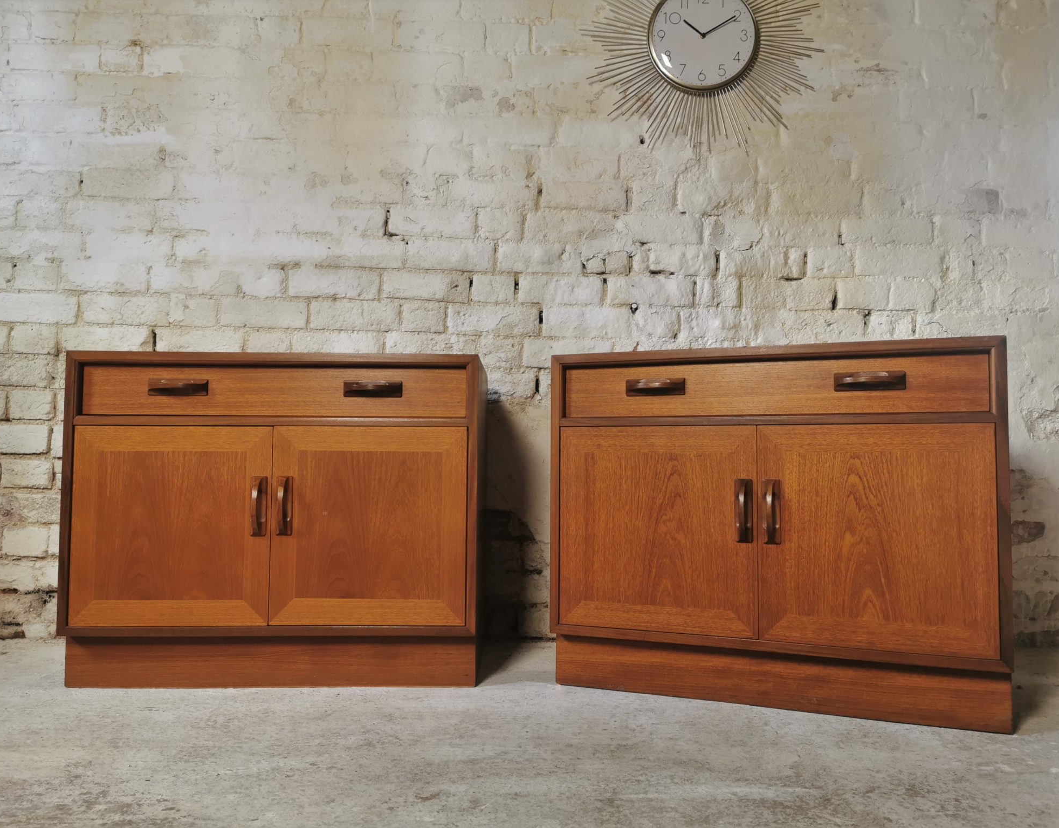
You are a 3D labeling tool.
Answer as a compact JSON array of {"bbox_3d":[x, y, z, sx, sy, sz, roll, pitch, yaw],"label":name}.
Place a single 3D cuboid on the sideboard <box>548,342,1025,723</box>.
[{"bbox_3d":[0.507,0.219,1.788,0.810,0.662,0.470,-1,-3,23],"label":"sideboard"}]

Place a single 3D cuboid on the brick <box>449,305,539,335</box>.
[{"bbox_3d":[-0.094,-0.245,2.309,0.234,0.075,0.105,1,-3,0],"label":"brick"}]

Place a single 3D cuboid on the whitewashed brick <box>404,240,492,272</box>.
[{"bbox_3d":[-0.206,-0.406,2.277,0.223,0.077,0.100,0,-3,1],"label":"whitewashed brick"}]

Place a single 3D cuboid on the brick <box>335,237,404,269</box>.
[{"bbox_3d":[-0.408,-0.408,2.257,0.176,0.079,0.110,1,-4,-2],"label":"brick"}]

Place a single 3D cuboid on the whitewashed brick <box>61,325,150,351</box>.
[{"bbox_3d":[-1.095,-0.189,2.275,0.228,0.073,0.100,0,-3,1],"label":"whitewashed brick"}]

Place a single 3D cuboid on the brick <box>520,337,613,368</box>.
[{"bbox_3d":[0.097,-0.158,2.304,0.231,0.077,0.105,1,-3,0],"label":"brick"}]

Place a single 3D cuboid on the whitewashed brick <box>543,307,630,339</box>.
[{"bbox_3d":[0.148,-0.231,2.267,0.232,0.081,0.110,1,-4,-2],"label":"whitewashed brick"}]

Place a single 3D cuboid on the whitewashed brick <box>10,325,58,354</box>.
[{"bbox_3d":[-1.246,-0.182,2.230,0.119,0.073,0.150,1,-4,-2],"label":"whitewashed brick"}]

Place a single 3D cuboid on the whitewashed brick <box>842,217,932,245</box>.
[{"bbox_3d":[0.937,-0.475,2.314,0.242,0.071,0.110,1,-4,-2],"label":"whitewashed brick"}]

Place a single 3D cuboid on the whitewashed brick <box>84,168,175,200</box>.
[{"bbox_3d":[-1.025,-0.584,2.244,0.233,0.078,0.110,1,-4,-2],"label":"whitewashed brick"}]

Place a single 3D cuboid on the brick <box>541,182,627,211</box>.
[{"bbox_3d":[0.144,-0.572,2.325,0.222,0.076,0.105,1,-3,0],"label":"brick"}]

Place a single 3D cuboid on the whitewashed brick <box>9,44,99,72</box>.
[{"bbox_3d":[-1.265,-0.943,2.343,0.242,0.070,0.105,1,-3,0],"label":"whitewashed brick"}]

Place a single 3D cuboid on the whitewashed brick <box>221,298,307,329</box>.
[{"bbox_3d":[-0.687,-0.258,2.275,0.219,0.077,0.100,0,-3,1],"label":"whitewashed brick"}]

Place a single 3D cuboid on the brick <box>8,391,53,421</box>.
[{"bbox_3d":[-1.300,-0.018,2.320,0.120,0.076,0.150,1,-3,0],"label":"brick"}]

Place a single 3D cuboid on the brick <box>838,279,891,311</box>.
[{"bbox_3d":[0.874,-0.308,2.310,0.142,0.083,0.130,1,-4,-2],"label":"brick"}]

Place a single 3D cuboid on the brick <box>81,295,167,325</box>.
[{"bbox_3d":[-1.062,-0.270,2.310,0.227,0.075,0.105,1,-3,0],"label":"brick"}]

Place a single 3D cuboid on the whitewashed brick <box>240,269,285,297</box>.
[{"bbox_3d":[-0.682,-0.328,2.261,0.113,0.072,0.150,1,-4,-2],"label":"whitewashed brick"}]

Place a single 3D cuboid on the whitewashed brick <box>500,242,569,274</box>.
[{"bbox_3d":[0.013,-0.399,2.275,0.183,0.077,0.100,0,-3,1],"label":"whitewashed brick"}]

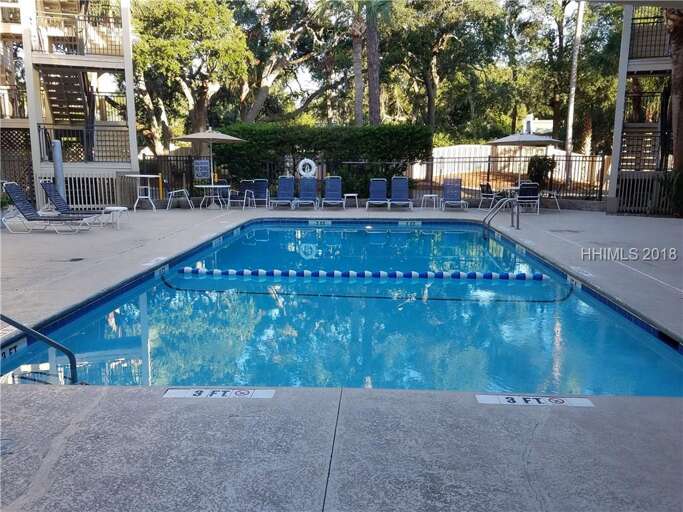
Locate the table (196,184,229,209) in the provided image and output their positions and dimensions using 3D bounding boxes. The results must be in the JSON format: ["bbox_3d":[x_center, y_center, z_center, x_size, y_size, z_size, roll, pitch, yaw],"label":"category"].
[{"bbox_3d":[-4.200,-1.888,16.629,1.110,0.710,1.110,1,11,4],"label":"table"}]

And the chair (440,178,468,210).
[{"bbox_3d":[3.552,-1.946,16.198,0.730,0.940,1.300,1,11,4],"label":"chair"}]

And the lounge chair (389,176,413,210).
[{"bbox_3d":[1.882,-1.995,16.317,0.730,1.000,1.350,1,11,4],"label":"lounge chair"}]

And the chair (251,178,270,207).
[{"bbox_3d":[-2.668,-2.057,16.983,0.600,0.900,0.750,1,11,4],"label":"chair"}]

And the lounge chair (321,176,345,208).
[{"bbox_3d":[-0.253,-1.995,16.250,0.690,0.960,1.450,0,11,0],"label":"lounge chair"}]

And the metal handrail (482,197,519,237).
[{"bbox_3d":[3.712,-0.909,11.885,0.710,0.900,0.550,1,11,4],"label":"metal handrail"}]

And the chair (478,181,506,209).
[{"bbox_3d":[4.636,-1.881,15.800,0.640,0.840,0.600,-4,12,-20],"label":"chair"}]

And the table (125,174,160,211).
[{"bbox_3d":[-6.031,-1.883,15.600,1.080,1.070,1.080,0,11,0],"label":"table"}]

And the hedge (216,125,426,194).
[{"bbox_3d":[-0.692,-3.243,17.828,7.500,2.500,1.500,1,11,4],"label":"hedge"}]

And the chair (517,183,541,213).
[{"bbox_3d":[5.240,-1.618,14.350,0.600,0.870,0.640,1,11,8],"label":"chair"}]

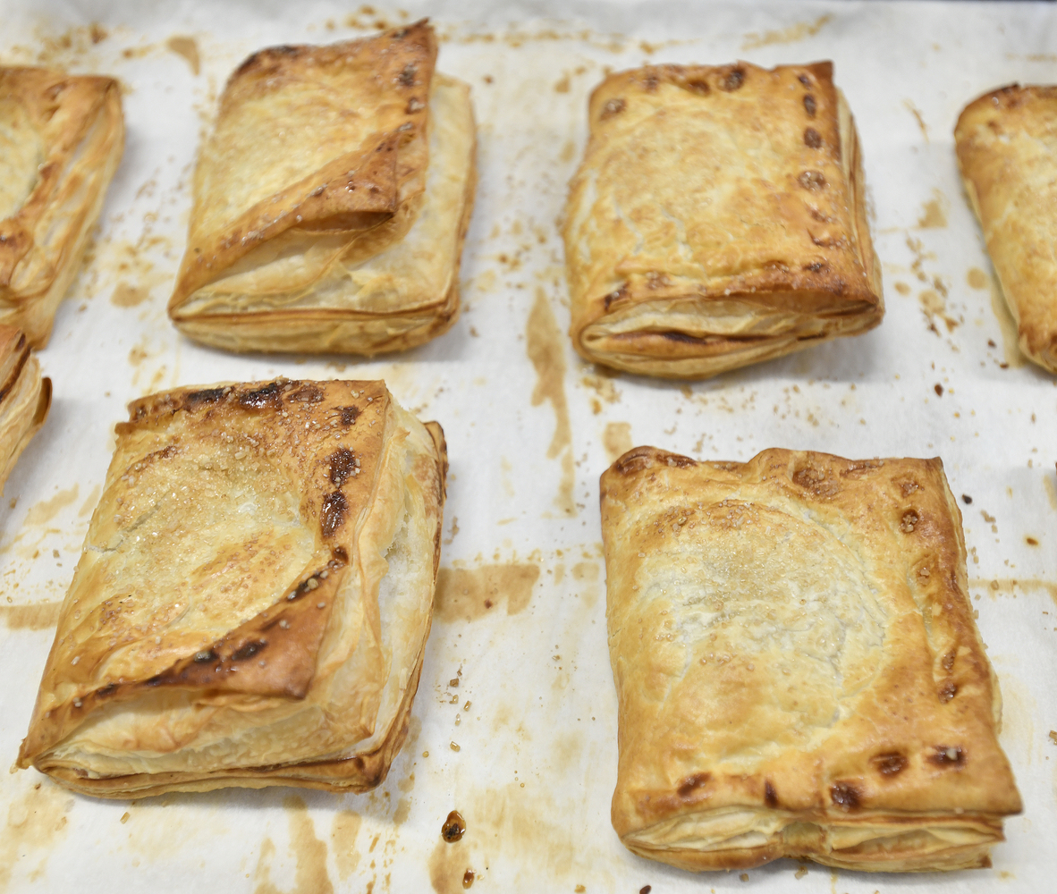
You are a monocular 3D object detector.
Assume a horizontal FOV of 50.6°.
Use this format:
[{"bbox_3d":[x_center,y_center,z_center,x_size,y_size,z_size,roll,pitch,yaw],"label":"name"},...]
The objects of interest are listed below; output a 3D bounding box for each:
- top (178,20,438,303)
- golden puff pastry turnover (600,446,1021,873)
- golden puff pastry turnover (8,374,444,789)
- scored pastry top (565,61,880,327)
[{"bbox_3d":[-0.080,-0.112,0.431,0.089,0.023,0.121,2,56,2],"label":"top"},{"bbox_3d":[0.074,0.058,0.327,0.101,0.032,0.119,0,56,0],"label":"golden puff pastry turnover"},{"bbox_3d":[-0.081,0.039,0.339,0.101,0.034,0.117,3,56,2],"label":"golden puff pastry turnover"},{"bbox_3d":[0.069,-0.099,0.426,0.107,0.020,0.118,2,56,1],"label":"scored pastry top"}]

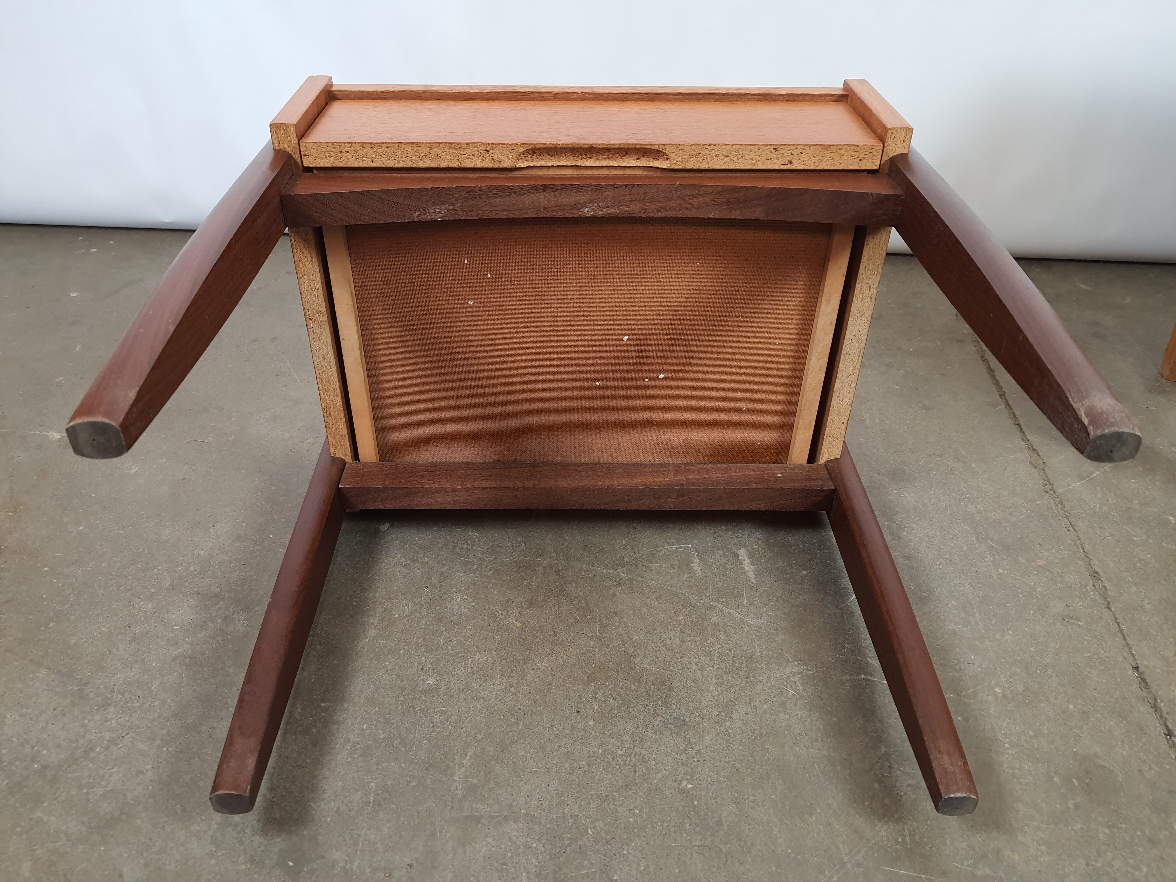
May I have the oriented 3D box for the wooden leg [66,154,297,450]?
[{"bbox_3d":[-0.227,-0.107,0.528,0.036,0.044,0.359,0,36,-1],"label":"wooden leg"}]

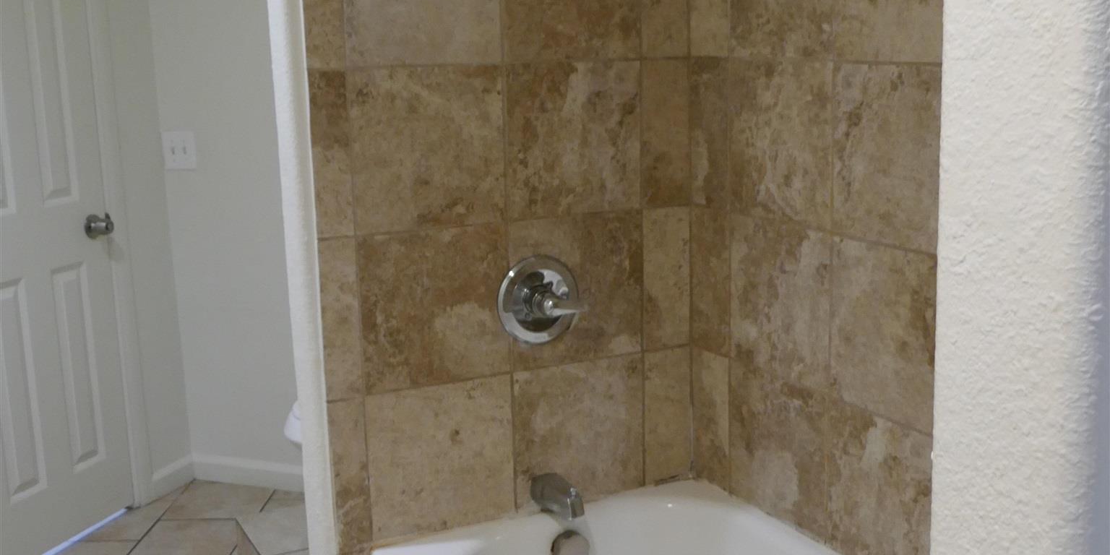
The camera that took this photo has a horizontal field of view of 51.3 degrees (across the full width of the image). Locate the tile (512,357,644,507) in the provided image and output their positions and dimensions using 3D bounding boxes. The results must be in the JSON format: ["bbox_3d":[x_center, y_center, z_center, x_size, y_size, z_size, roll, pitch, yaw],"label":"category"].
[{"bbox_3d":[0.057,0.323,2.416,0.301,0.297,0.012,-7,13,-25],"label":"tile"}]

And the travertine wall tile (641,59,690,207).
[{"bbox_3d":[0.232,-0.294,2.381,0.114,0.301,0.012,-7,13,-25],"label":"travertine wall tile"}]

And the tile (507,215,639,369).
[{"bbox_3d":[0.050,0.027,2.355,0.301,0.301,0.012,-7,13,-25],"label":"tile"}]

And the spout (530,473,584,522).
[{"bbox_3d":[0.007,0.439,2.335,0.053,0.062,0.148,-7,13,-25],"label":"spout"}]

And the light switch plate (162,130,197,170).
[{"bbox_3d":[-1.221,-0.411,3.753,0.118,0.120,0.008,3,12,18],"label":"light switch plate"}]

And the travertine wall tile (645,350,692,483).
[{"bbox_3d":[0.246,0.300,2.504,0.114,0.297,0.012,-7,13,-25],"label":"travertine wall tile"}]

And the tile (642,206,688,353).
[{"bbox_3d":[0.239,0.004,2.443,0.114,0.301,0.012,-7,13,-25],"label":"tile"}]

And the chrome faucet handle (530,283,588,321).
[{"bbox_3d":[0.004,0.051,2.276,0.085,0.062,0.072,-7,13,-25],"label":"chrome faucet handle"}]

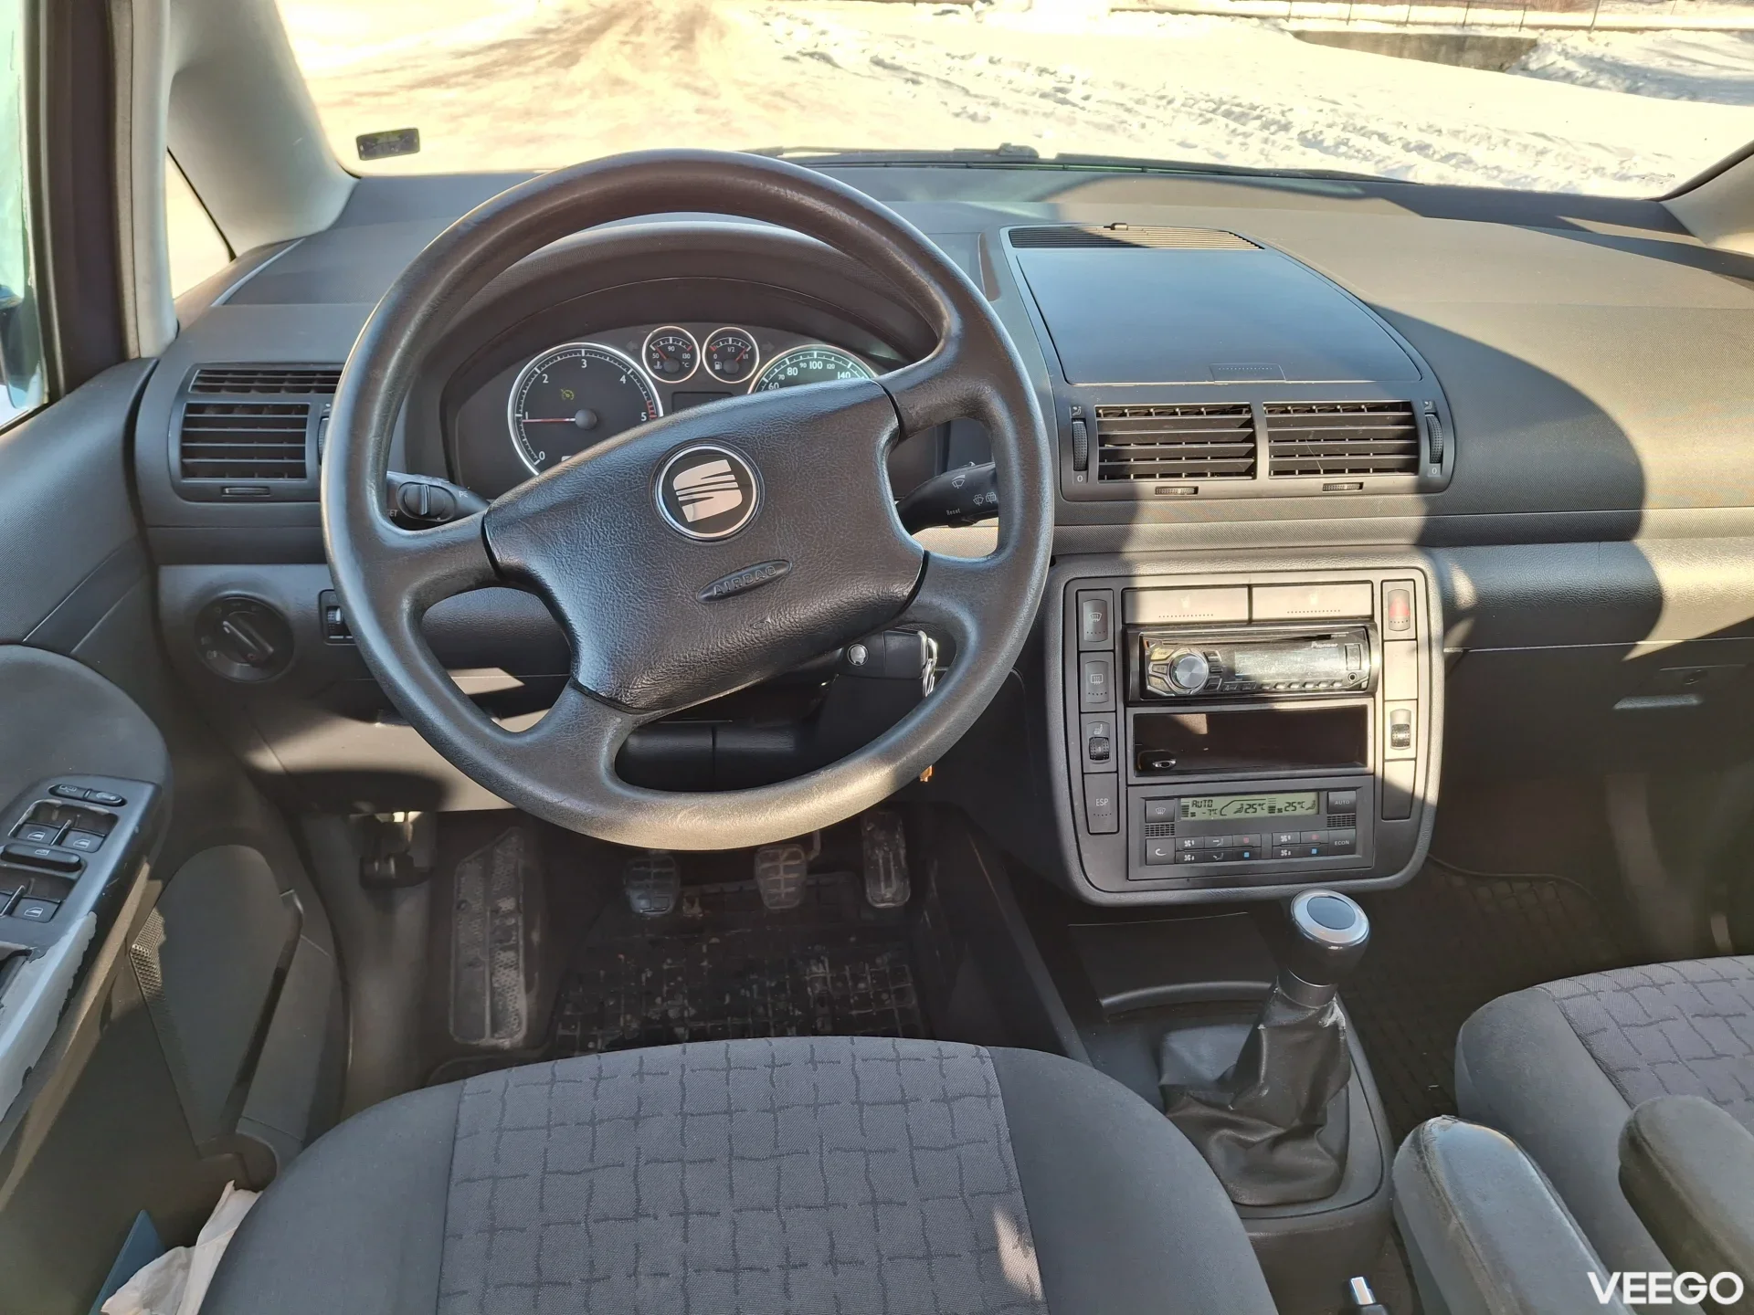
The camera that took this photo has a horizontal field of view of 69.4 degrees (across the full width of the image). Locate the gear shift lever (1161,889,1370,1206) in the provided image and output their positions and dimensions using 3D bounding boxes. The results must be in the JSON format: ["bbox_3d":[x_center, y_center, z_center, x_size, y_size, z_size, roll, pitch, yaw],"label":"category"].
[{"bbox_3d":[0.258,0.230,0.848,0.125,0.195,0.150,-1,29,-4],"label":"gear shift lever"}]

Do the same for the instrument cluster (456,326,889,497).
[{"bbox_3d":[-0.133,-0.176,0.925,0.335,0.135,0.060,-1,9,-4],"label":"instrument cluster"}]

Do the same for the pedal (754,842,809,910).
[{"bbox_3d":[-0.097,0.225,1.295,0.056,0.070,0.030,-1,-13,-4],"label":"pedal"}]

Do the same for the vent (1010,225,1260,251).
[{"bbox_3d":[0.250,-0.402,1.222,0.235,0.017,0.062,-1,29,-4],"label":"vent"}]

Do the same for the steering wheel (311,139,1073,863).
[{"bbox_3d":[-0.094,-0.083,0.696,0.385,0.385,0.100,-13,-4,-5],"label":"steering wheel"}]

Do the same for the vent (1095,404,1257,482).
[{"bbox_3d":[0.222,-0.161,0.950,0.121,0.060,0.030,-1,14,-4],"label":"vent"}]

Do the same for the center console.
[{"bbox_3d":[0.274,0.051,0.982,0.292,0.262,0.080,-1,5,-4],"label":"center console"}]

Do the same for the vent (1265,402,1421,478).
[{"bbox_3d":[0.351,-0.166,0.965,0.118,0.058,0.030,-1,14,-4],"label":"vent"}]

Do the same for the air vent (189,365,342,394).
[{"bbox_3d":[-0.440,-0.203,0.931,0.118,0.028,0.020,-1,-9,-4],"label":"air vent"}]

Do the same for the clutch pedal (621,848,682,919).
[{"bbox_3d":[-0.226,0.229,1.275,0.058,0.070,0.030,-1,-13,-4],"label":"clutch pedal"}]

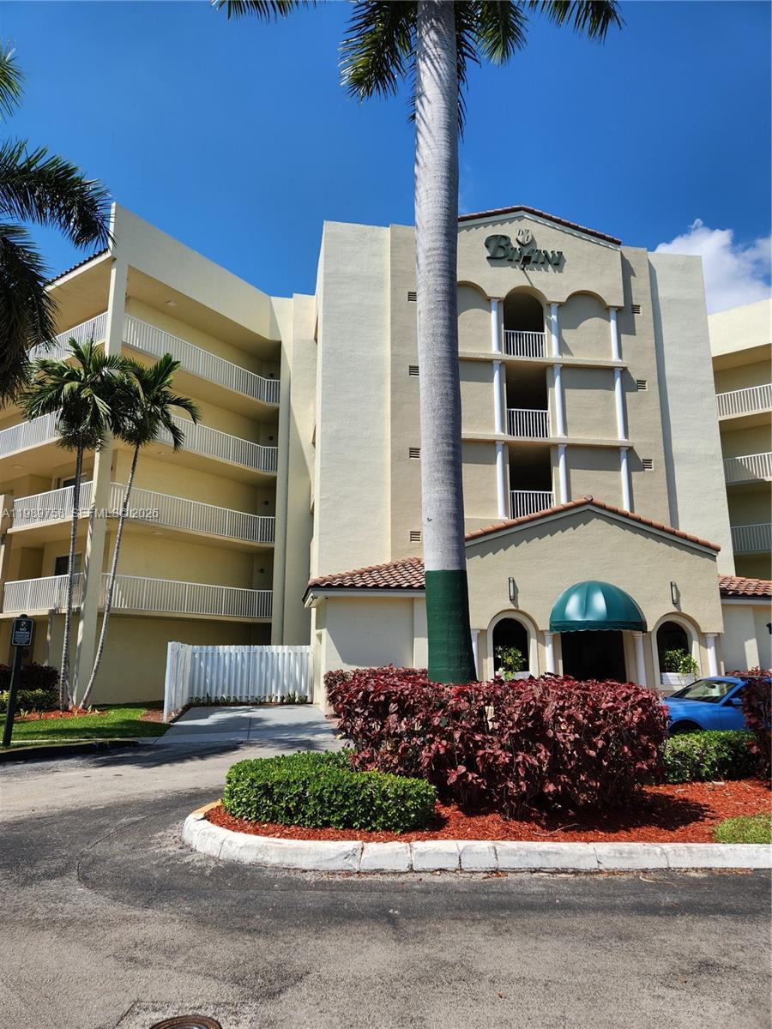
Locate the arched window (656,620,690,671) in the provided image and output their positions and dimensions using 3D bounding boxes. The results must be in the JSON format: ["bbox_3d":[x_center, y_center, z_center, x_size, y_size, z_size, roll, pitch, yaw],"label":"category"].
[{"bbox_3d":[7.981,3.765,18.974,1.079,1.631,0.209,2,-12,-9],"label":"arched window"}]

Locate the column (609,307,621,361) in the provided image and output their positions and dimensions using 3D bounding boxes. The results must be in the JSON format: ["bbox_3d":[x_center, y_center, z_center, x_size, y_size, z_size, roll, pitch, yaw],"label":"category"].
[{"bbox_3d":[8.230,-6.443,24.487,0.310,2.020,0.310,2,-12,-8],"label":"column"}]

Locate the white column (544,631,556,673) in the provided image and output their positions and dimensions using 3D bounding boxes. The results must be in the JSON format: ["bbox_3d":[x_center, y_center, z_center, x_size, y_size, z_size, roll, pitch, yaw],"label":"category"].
[{"bbox_3d":[4.215,4.075,17.500,0.280,2.127,0.280,2,-12,-8],"label":"white column"}]

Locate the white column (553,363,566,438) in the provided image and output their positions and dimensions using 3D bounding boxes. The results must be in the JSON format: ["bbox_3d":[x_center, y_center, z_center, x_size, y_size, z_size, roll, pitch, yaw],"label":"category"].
[{"bbox_3d":[6.215,-4.048,24.327,0.278,2.757,0.278,2,-12,-9],"label":"white column"}]

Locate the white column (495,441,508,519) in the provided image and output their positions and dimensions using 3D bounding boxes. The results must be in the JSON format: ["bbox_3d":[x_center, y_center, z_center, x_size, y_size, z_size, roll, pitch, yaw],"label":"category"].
[{"bbox_3d":[3.960,-1.182,23.368,0.278,2.722,0.278,2,-12,-9],"label":"white column"}]

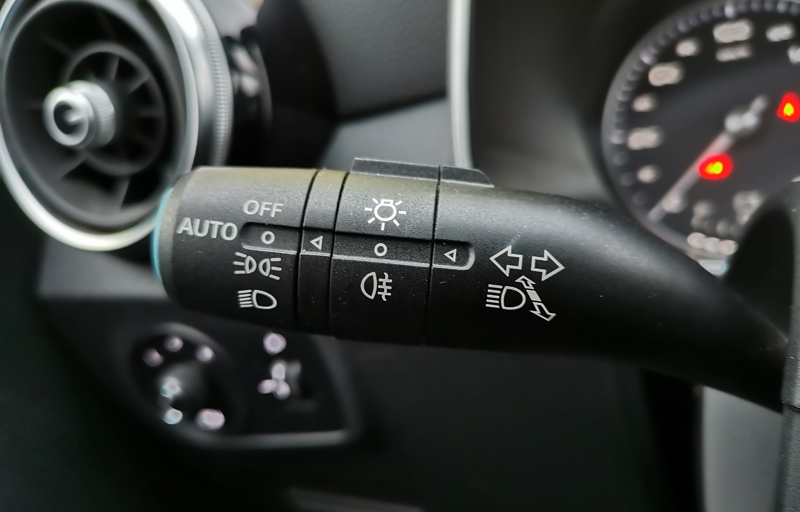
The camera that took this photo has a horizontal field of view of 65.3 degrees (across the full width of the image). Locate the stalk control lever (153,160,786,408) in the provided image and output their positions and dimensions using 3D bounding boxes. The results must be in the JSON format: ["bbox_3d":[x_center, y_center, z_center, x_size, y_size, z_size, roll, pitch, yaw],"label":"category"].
[{"bbox_3d":[0.025,0.007,0.127,0.146,0.043,0.036,8,8,-6],"label":"stalk control lever"}]

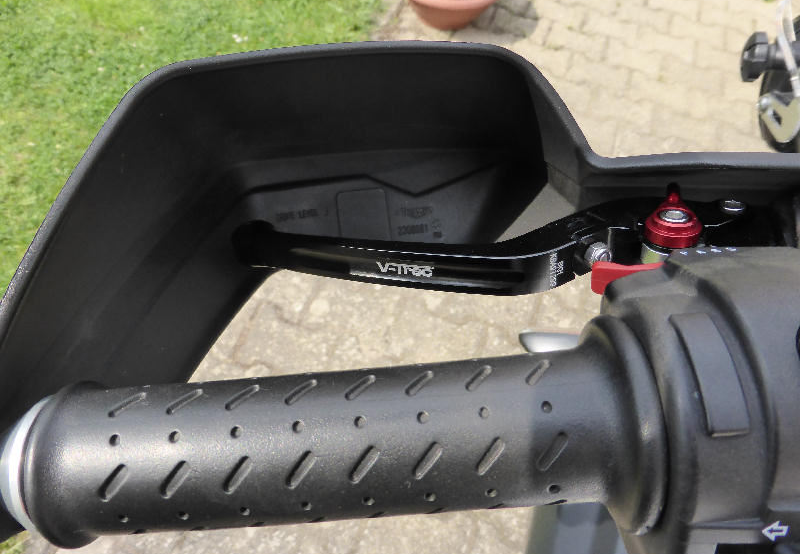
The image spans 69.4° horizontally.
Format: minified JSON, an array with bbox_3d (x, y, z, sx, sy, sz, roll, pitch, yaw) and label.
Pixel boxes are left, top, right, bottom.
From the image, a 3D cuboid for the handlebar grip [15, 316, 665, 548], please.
[{"bbox_3d":[-0.014,0.039,0.135,0.130,0.048,0.048,-5,57,2],"label":"handlebar grip"}]

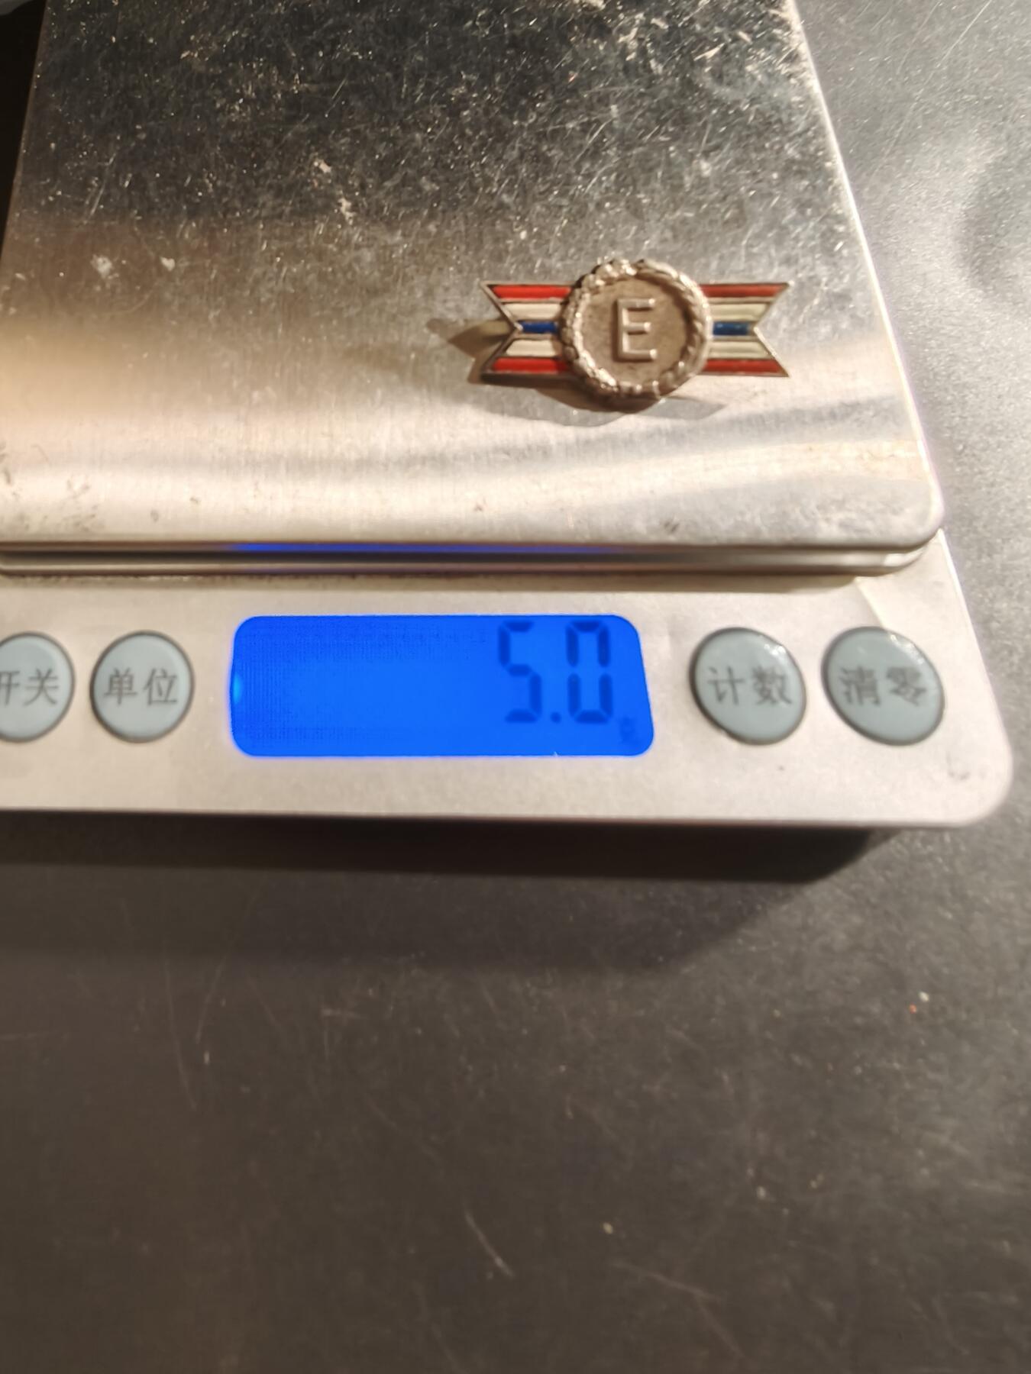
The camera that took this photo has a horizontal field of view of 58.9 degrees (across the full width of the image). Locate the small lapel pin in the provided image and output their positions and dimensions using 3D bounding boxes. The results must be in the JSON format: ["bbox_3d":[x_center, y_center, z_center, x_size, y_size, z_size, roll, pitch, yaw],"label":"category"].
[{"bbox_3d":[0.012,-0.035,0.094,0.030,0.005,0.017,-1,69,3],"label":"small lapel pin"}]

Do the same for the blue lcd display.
[{"bbox_3d":[-0.007,0.000,0.092,0.042,0.003,0.015,-1,69,3],"label":"blue lcd display"}]

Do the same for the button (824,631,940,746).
[{"bbox_3d":[0.035,0.000,0.088,0.011,0.003,0.012,-1,69,3],"label":"button"}]

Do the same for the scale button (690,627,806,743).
[{"bbox_3d":[0.022,0.000,0.089,0.011,0.003,0.012,-1,69,3],"label":"scale button"}]

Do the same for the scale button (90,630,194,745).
[{"bbox_3d":[-0.037,0.000,0.093,0.011,0.003,0.012,-1,69,3],"label":"scale button"}]

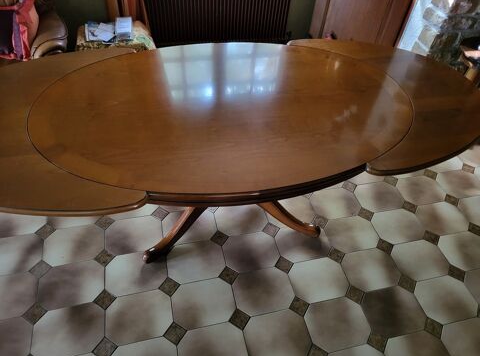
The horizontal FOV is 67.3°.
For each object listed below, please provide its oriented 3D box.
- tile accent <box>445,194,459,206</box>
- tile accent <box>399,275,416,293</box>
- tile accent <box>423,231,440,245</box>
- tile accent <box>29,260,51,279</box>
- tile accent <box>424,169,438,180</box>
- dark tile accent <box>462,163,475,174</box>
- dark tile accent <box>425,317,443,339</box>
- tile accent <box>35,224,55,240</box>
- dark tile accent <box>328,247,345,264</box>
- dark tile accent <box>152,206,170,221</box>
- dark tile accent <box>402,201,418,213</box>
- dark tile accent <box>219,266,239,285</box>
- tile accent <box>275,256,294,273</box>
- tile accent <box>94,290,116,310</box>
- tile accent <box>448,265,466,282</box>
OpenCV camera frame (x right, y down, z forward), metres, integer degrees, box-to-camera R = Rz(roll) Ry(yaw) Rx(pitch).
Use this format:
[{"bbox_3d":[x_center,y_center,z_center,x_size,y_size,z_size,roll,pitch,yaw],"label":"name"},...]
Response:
[{"bbox_3d":[1.355,0.141,2.310,0.073,0.010,0.073,26,50,18],"label":"tile accent"},{"bbox_3d":[0.856,0.542,1.849,0.070,0.010,0.070,26,50,18],"label":"tile accent"},{"bbox_3d":[1.063,0.336,1.998,0.070,0.010,0.070,26,50,18],"label":"tile accent"},{"bbox_3d":[-0.943,0.437,1.712,0.070,0.010,0.070,26,50,18],"label":"tile accent"},{"bbox_3d":[1.276,-0.021,2.421,0.070,0.010,0.070,26,50,18],"label":"tile accent"},{"bbox_3d":[1.575,-0.060,2.486,0.070,0.010,0.070,26,50,18],"label":"dark tile accent"},{"bbox_3d":[0.912,0.706,1.699,0.070,0.010,0.070,26,50,18],"label":"dark tile accent"},{"bbox_3d":[-1.044,0.288,1.939,0.073,0.010,0.073,26,50,18],"label":"tile accent"},{"bbox_3d":[0.515,0.415,1.937,0.070,0.010,0.070,26,50,18],"label":"dark tile accent"},{"bbox_3d":[-0.457,0.208,2.071,0.073,0.010,0.073,26,50,18],"label":"dark tile accent"},{"bbox_3d":[1.010,0.177,2.140,0.070,0.010,0.070,26,50,18],"label":"dark tile accent"},{"bbox_3d":[-0.054,0.500,1.839,0.073,0.010,0.073,26,50,18],"label":"dark tile accent"},{"bbox_3d":[0.229,0.452,1.875,0.070,0.010,0.070,26,50,18],"label":"tile accent"},{"bbox_3d":[-0.610,0.556,1.633,0.070,0.010,0.070,26,50,18],"label":"tile accent"},{"bbox_3d":[1.116,0.494,1.856,0.070,0.010,0.070,26,50,18],"label":"tile accent"}]

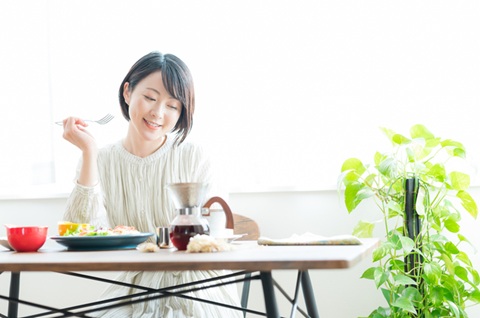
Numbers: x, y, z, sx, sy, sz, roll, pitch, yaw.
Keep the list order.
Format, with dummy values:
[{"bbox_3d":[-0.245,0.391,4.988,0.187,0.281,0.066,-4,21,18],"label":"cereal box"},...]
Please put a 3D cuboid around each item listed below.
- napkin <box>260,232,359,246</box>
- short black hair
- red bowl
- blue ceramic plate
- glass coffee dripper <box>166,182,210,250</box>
[{"bbox_3d":[0.179,0.189,1.600,0.240,0.024,0.165,-3,-4,17],"label":"napkin"},{"bbox_3d":[-0.218,-0.168,1.760,0.188,0.212,0.205,15,16,-15],"label":"short black hair"},{"bbox_3d":[-0.523,0.195,1.630,0.104,0.064,0.104,-2,-4,0],"label":"red bowl"},{"bbox_3d":[-0.344,0.208,1.660,0.258,0.030,0.258,-2,-4,0],"label":"blue ceramic plate"},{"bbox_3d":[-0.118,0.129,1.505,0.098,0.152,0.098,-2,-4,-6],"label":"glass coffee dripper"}]

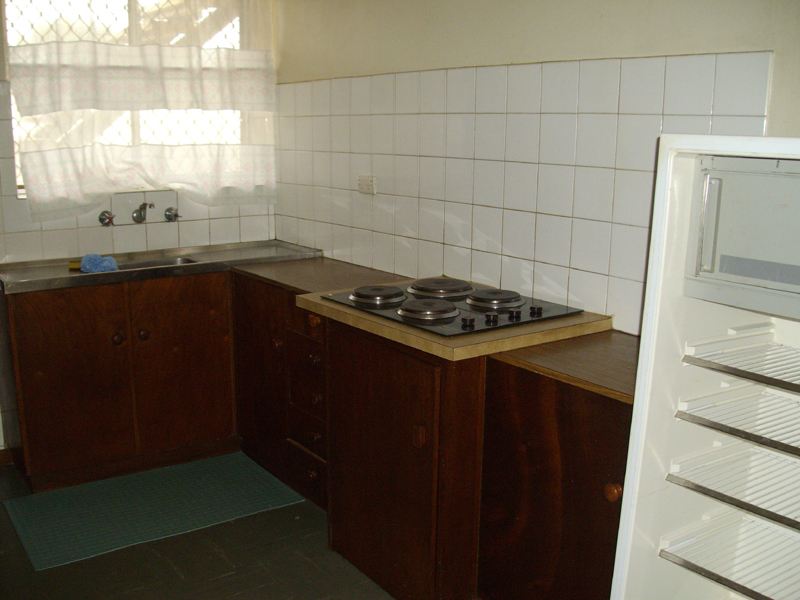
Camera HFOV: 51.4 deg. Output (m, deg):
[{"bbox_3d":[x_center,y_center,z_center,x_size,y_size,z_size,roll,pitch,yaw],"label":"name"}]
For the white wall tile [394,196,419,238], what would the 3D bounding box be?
[{"bbox_3d":[0.028,-0.316,3.182,0.010,0.151,0.150,-8,15,-36],"label":"white wall tile"}]

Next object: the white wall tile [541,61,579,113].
[{"bbox_3d":[0.477,-0.631,2.477,0.008,0.151,0.151,-8,15,-36],"label":"white wall tile"}]

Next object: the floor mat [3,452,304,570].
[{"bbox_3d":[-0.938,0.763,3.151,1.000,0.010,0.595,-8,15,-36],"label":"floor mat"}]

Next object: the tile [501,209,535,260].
[{"bbox_3d":[0.380,-0.210,2.652,0.010,0.150,0.150,-8,14,-35],"label":"tile"}]

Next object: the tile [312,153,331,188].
[{"bbox_3d":[-0.338,-0.578,3.683,0.010,0.152,0.152,-8,14,-35],"label":"tile"}]

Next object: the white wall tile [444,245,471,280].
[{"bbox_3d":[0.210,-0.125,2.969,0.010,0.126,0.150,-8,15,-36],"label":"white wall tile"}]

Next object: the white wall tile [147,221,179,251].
[{"bbox_3d":[-1.047,-0.279,3.685,0.150,0.131,0.010,-8,15,-36],"label":"white wall tile"}]

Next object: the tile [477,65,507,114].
[{"bbox_3d":[0.292,-0.663,2.635,0.010,0.148,0.148,-8,14,-35],"label":"tile"}]

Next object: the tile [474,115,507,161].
[{"bbox_3d":[0.303,-0.535,2.758,0.010,0.151,0.150,-8,15,-36],"label":"tile"}]

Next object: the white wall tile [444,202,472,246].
[{"bbox_3d":[0.201,-0.262,2.890,0.010,0.150,0.150,-8,14,-35],"label":"white wall tile"}]

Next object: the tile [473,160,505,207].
[{"bbox_3d":[0.292,-0.376,2.695,0.010,0.148,0.148,-8,14,-35],"label":"tile"}]

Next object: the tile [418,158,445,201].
[{"bbox_3d":[0.116,-0.427,2.932,0.010,0.148,0.148,-8,14,-35],"label":"tile"}]

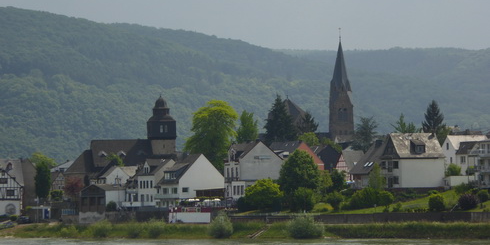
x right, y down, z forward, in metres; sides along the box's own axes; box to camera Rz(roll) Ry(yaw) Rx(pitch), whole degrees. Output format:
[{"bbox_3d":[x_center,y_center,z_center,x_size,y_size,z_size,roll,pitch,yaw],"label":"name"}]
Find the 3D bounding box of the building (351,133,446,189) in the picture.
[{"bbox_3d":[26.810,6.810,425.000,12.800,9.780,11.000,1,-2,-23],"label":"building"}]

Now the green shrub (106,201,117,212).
[{"bbox_3d":[-22.140,13.990,404.000,1.710,1.740,1.800,0,-2,0],"label":"green shrub"}]

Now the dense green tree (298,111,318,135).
[{"bbox_3d":[14.091,1.917,539.847,4.440,8.500,4.440,0,-2,0],"label":"dense green tree"}]

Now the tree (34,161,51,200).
[{"bbox_3d":[-34.780,9.920,418.000,2.750,6.610,2.700,0,-2,0],"label":"tree"}]

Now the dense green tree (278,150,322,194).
[{"bbox_3d":[10.263,10.448,450.000,7.700,10.600,7.700,0,-2,0],"label":"dense green tree"}]

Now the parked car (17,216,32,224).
[{"bbox_3d":[-43.896,19.364,484.973,1.800,1.500,4.300,1,-2,-30],"label":"parked car"}]

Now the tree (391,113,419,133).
[{"bbox_3d":[31.461,5.720,480.000,6.500,15.200,6.500,0,-2,0],"label":"tree"}]

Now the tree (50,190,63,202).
[{"bbox_3d":[-39.737,15.389,513.000,2.600,2.500,2.500,0,-2,0],"label":"tree"}]

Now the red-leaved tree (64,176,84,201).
[{"bbox_3d":[-34.892,13.556,497.906,4.090,5.220,4.090,0,-2,0],"label":"red-leaved tree"}]

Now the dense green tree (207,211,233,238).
[{"bbox_3d":[-4.556,19.392,461.910,4.560,4.990,4.560,0,-2,0],"label":"dense green tree"}]

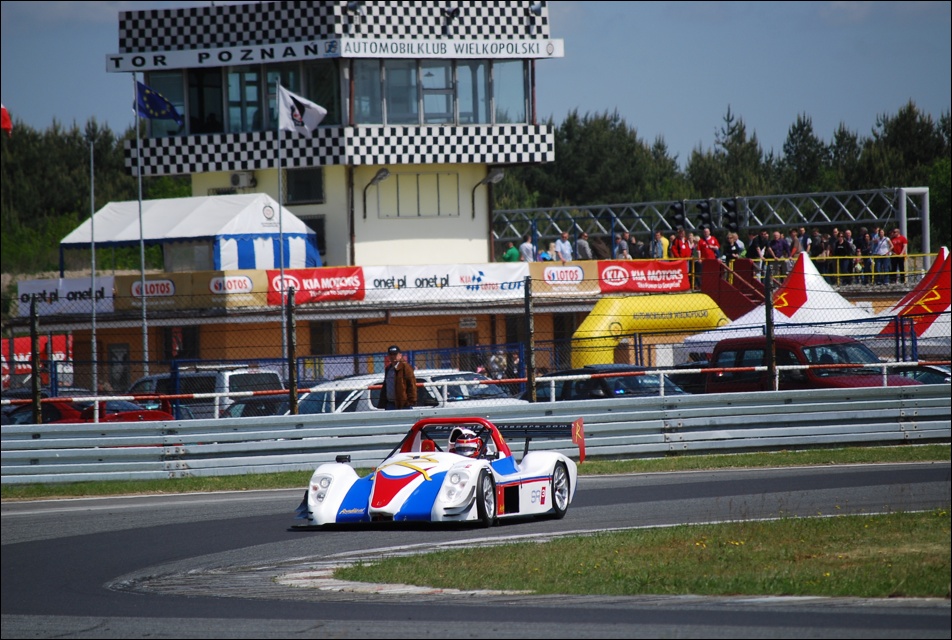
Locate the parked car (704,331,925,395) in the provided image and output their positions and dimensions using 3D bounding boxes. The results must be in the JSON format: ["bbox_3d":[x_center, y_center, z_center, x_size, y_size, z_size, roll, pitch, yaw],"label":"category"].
[{"bbox_3d":[5.571,1.121,129.003,1.730,1.800,4.120,-2,0,-38],"label":"parked car"}]

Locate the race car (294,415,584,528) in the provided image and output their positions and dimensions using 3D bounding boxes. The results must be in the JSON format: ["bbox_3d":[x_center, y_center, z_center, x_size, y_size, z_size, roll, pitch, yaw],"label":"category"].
[{"bbox_3d":[-0.364,1.487,78.300,1.800,1.050,4.050,-2,0,18],"label":"race car"}]

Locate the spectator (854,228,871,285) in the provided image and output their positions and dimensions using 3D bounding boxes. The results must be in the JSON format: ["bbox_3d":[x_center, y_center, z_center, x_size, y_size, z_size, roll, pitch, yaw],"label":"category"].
[{"bbox_3d":[12.229,-2.004,251.000,0.520,1.790,0.350,-2,0,0],"label":"spectator"}]

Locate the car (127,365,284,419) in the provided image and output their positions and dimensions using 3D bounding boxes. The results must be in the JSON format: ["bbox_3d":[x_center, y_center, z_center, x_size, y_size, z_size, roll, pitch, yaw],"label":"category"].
[{"bbox_3d":[-5.708,1.966,163.000,1.870,1.860,4.700,-2,0,-33],"label":"car"}]

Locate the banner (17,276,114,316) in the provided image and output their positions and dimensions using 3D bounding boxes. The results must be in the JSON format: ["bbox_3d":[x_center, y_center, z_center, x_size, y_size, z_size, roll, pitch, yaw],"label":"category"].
[{"bbox_3d":[-11.533,-0.662,224.000,3.700,1.020,0.050,-2,0,-45],"label":"banner"}]

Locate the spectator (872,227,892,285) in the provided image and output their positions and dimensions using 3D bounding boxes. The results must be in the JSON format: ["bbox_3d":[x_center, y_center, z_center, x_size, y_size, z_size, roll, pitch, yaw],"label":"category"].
[{"bbox_3d":[12.925,-2.026,251.691,0.520,1.740,0.360,-2,0,-15],"label":"spectator"}]

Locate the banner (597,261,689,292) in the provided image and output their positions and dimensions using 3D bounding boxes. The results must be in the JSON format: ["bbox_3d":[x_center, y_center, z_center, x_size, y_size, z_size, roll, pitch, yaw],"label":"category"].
[{"bbox_3d":[5.153,-1.337,243.193,0.050,0.991,4.045,-2,0,45],"label":"banner"}]

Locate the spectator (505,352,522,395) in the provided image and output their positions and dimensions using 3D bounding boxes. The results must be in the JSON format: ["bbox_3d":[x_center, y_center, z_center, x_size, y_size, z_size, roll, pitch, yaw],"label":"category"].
[{"bbox_3d":[1.109,1.745,226.002,0.520,1.700,0.360,-2,0,12],"label":"spectator"}]

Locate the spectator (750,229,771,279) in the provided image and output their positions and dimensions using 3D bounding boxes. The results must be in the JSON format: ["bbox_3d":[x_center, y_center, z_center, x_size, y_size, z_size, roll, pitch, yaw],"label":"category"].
[{"bbox_3d":[8.921,-1.944,247.686,0.520,1.750,0.360,-2,0,-18],"label":"spectator"}]

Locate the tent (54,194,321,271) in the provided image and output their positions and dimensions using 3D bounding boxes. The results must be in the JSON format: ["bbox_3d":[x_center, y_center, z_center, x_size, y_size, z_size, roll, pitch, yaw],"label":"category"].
[{"bbox_3d":[-8.942,-2.100,246.500,6.900,3.400,4.200,-2,0,43],"label":"tent"}]

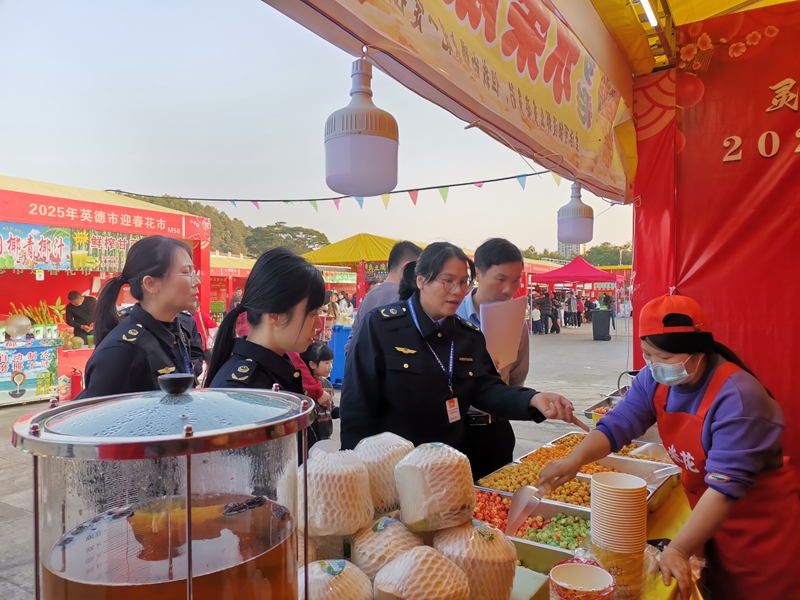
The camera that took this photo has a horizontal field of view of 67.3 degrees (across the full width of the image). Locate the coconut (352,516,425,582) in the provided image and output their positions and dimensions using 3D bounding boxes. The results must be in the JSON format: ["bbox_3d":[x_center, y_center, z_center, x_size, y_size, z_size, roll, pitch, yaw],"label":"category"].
[{"bbox_3d":[-0.020,0.435,1.020,0.125,0.122,0.125,0,0,0],"label":"coconut"}]

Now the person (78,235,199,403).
[{"bbox_3d":[-0.800,0.600,1.850,0.360,1.600,0.480,0,0,13],"label":"person"}]

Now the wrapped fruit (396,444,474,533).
[{"bbox_3d":[0.056,0.303,0.970,0.125,0.125,0.125,0,0,0],"label":"wrapped fruit"}]

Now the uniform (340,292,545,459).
[{"bbox_3d":[0.110,0.320,1.860,0.560,0.700,0.420,0,0,-32],"label":"uniform"}]

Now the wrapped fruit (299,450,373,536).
[{"bbox_3d":[-0.106,0.324,1.000,0.125,0.125,0.125,0,0,0],"label":"wrapped fruit"}]

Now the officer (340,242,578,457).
[{"bbox_3d":[0.145,0.610,1.860,0.600,1.580,0.500,0,0,-32],"label":"officer"}]

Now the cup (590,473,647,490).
[{"bbox_3d":[0.377,0.358,1.030,0.090,0.098,0.090,0,0,0],"label":"cup"}]

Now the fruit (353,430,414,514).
[{"bbox_3d":[-0.025,0.322,1.120,0.125,0.122,0.125,0,0,0],"label":"fruit"}]

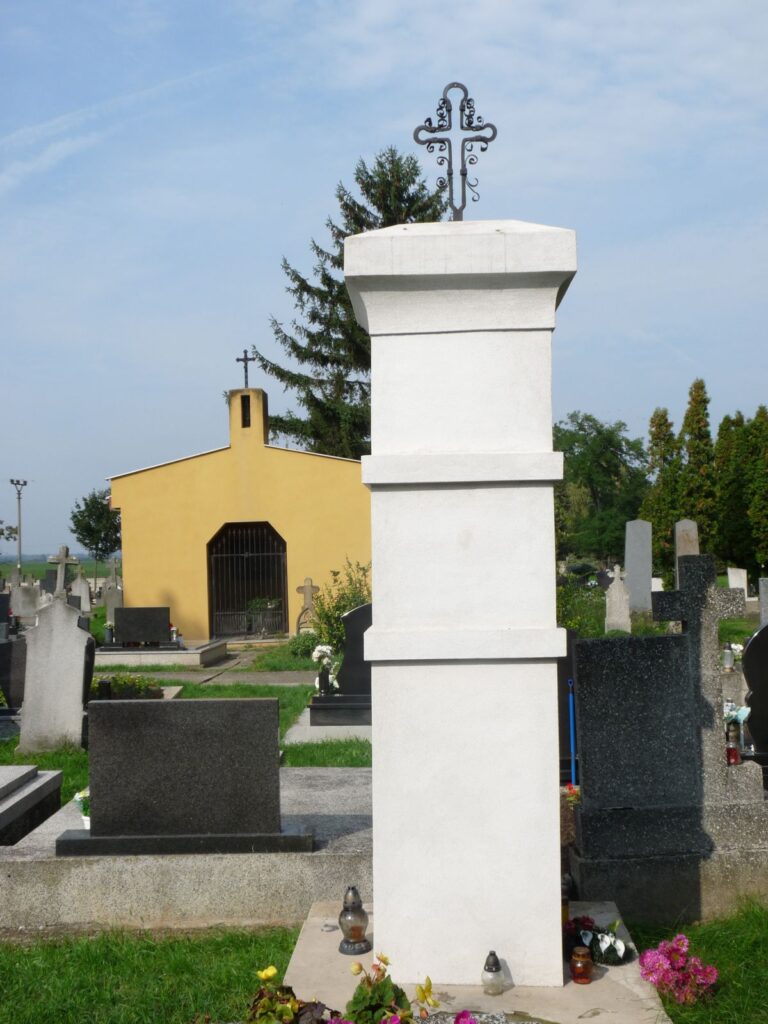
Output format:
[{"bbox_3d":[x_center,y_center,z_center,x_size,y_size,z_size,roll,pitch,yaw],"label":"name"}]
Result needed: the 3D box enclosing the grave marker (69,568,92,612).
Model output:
[{"bbox_3d":[-8.741,2.322,33.462,0.640,1.340,0.280,-1,-2,2],"label":"grave marker"}]

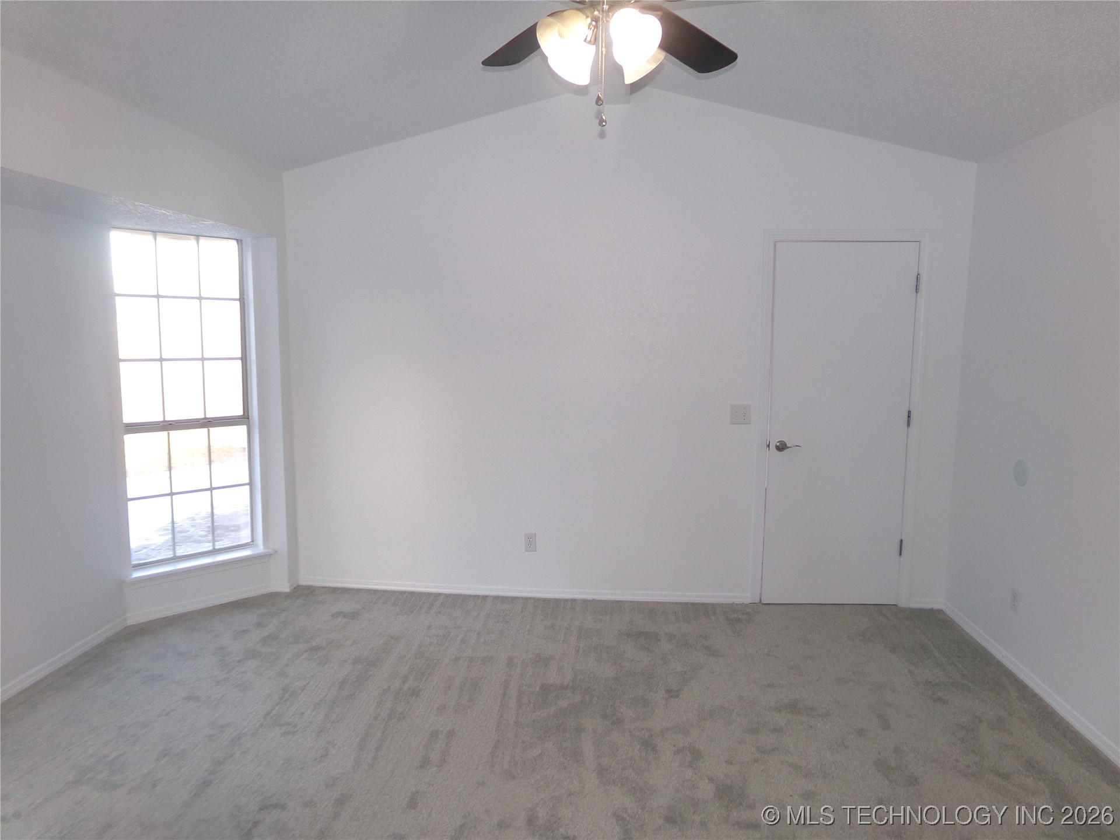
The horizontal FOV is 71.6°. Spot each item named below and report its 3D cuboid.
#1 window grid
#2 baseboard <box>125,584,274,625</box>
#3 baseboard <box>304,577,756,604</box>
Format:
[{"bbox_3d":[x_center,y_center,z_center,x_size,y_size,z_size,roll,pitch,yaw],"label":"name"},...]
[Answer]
[{"bbox_3d":[-2.066,-0.118,4.304,0.676,1.777,0.060,-6,10,-42],"label":"window grid"},{"bbox_3d":[-2.012,1.031,4.369,0.767,0.057,0.015,-6,10,-42],"label":"baseboard"},{"bbox_3d":[-0.246,1.010,4.614,2.703,0.057,0.015,1,7,5],"label":"baseboard"}]

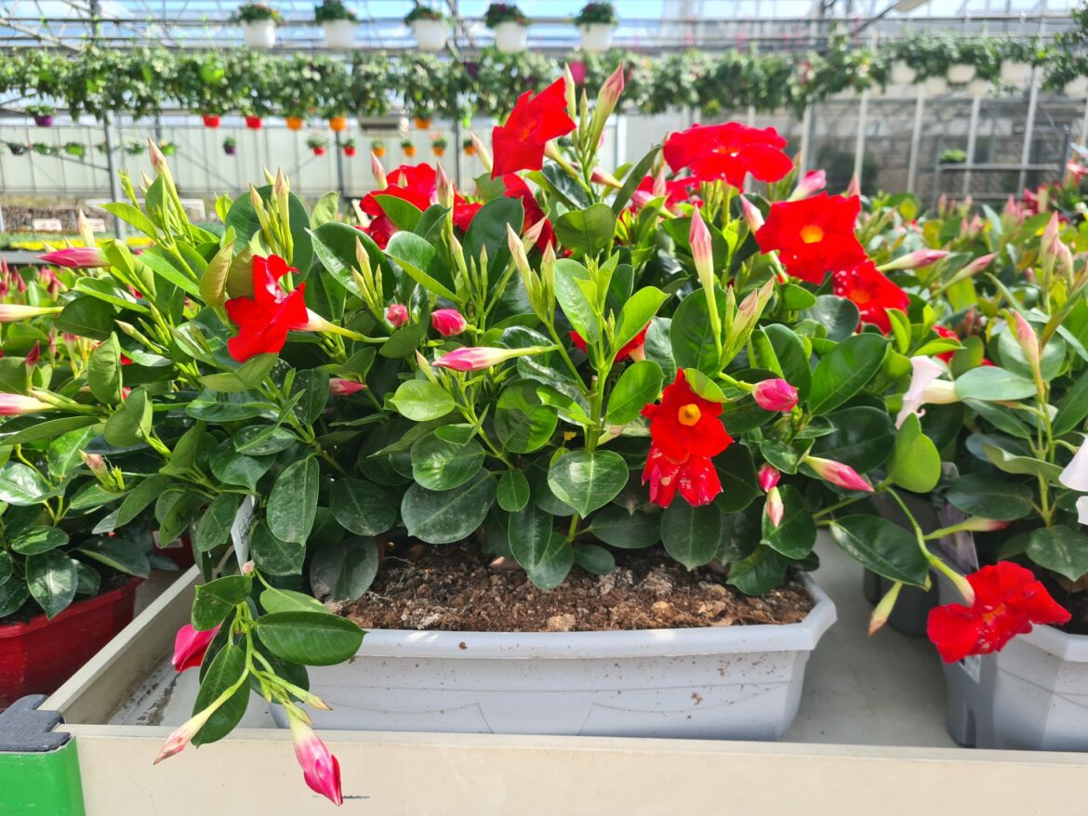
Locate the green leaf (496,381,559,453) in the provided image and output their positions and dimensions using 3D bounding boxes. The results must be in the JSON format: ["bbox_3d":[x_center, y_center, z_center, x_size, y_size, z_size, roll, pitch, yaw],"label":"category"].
[{"bbox_3d":[-0.015,0.008,0.720,0.056,0.072,0.016,32,-12,8],"label":"green leaf"}]

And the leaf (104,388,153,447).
[{"bbox_3d":[-0.297,0.006,0.585,0.034,0.046,0.016,-33,-25,30],"label":"leaf"}]

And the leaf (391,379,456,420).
[{"bbox_3d":[-0.102,-0.007,0.690,0.056,0.014,0.042,-1,56,0],"label":"leaf"}]

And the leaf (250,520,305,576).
[{"bbox_3d":[-0.198,0.103,0.612,0.039,0.056,0.013,-26,-23,-8],"label":"leaf"}]

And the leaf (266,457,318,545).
[{"bbox_3d":[-0.185,0.069,0.600,0.038,0.065,0.013,5,-22,8],"label":"leaf"}]

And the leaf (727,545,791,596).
[{"bbox_3d":[0.172,0.129,0.655,0.055,0.014,0.040,-32,56,-16],"label":"leaf"}]

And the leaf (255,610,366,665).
[{"bbox_3d":[-0.161,0.158,0.560,0.077,0.040,0.016,5,-30,3],"label":"leaf"}]

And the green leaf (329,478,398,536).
[{"bbox_3d":[-0.165,0.091,0.750,0.062,0.066,0.018,-25,-24,-12],"label":"green leaf"}]

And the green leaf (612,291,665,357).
[{"bbox_3d":[0.073,-0.064,0.620,0.035,0.063,0.018,37,-6,16],"label":"green leaf"}]

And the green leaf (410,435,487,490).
[{"bbox_3d":[-0.074,0.041,0.625,0.058,0.012,0.046,-8,59,-15],"label":"green leaf"}]

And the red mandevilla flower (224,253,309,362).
[{"bbox_3d":[-0.197,-0.071,0.585,0.038,0.075,0.066,9,3,-43],"label":"red mandevilla flower"}]

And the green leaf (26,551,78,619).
[{"bbox_3d":[-0.506,0.180,0.840,0.056,0.080,0.018,-6,-29,-13],"label":"green leaf"}]

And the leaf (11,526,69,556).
[{"bbox_3d":[-0.542,0.144,0.880,0.064,0.018,0.044,-10,50,-12],"label":"leaf"}]

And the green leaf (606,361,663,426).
[{"bbox_3d":[0.078,-0.012,0.700,0.046,0.066,0.016,37,-11,24],"label":"green leaf"}]

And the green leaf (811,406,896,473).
[{"bbox_3d":[0.287,0.030,0.755,0.082,0.068,0.018,-1,-20,-7],"label":"green leaf"}]

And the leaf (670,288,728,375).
[{"bbox_3d":[0.130,-0.064,0.680,0.050,0.072,0.018,9,-15,2],"label":"leaf"}]

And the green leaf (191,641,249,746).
[{"bbox_3d":[-0.242,0.213,0.610,0.040,0.080,0.016,18,-6,9],"label":"green leaf"}]

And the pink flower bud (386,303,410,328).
[{"bbox_3d":[-0.125,-0.079,0.700,0.021,0.021,0.035,0,-6,-6],"label":"pink flower bud"}]

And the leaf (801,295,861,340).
[{"bbox_3d":[0.241,-0.076,0.690,0.054,0.044,0.018,-3,-31,15],"label":"leaf"}]

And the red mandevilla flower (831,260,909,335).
[{"bbox_3d":[0.292,-0.098,0.730,0.072,0.070,0.040,1,3,24],"label":"red mandevilla flower"}]

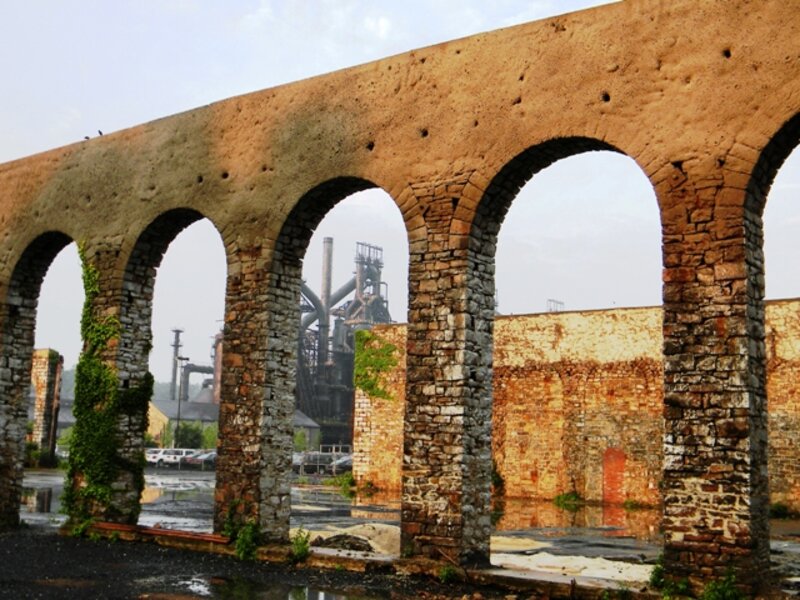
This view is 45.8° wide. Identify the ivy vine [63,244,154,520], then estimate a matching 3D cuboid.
[{"bbox_3d":[-5.872,1.738,19.332,1.248,5.492,0.949,-5,-11,35],"label":"ivy vine"}]

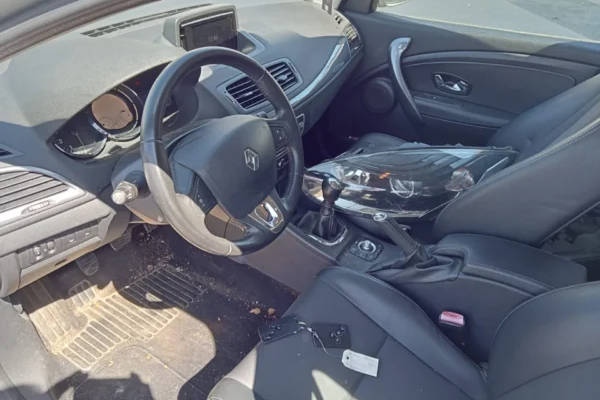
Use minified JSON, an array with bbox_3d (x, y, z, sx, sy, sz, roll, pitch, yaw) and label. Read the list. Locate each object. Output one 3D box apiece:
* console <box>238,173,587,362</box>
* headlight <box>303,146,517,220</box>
[{"bbox_3d":[0.241,0.133,1.241,0.850,0.350,0.230,18,36,28],"label":"console"},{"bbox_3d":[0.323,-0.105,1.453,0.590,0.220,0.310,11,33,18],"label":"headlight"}]

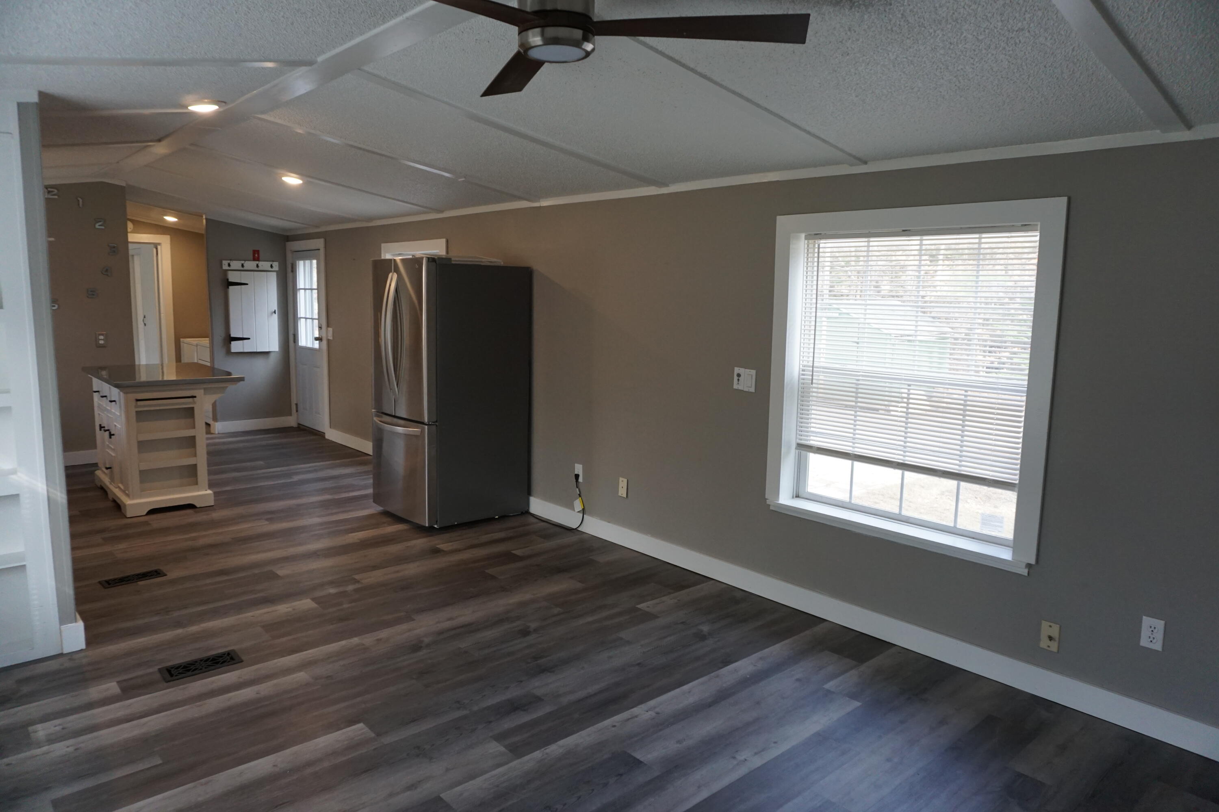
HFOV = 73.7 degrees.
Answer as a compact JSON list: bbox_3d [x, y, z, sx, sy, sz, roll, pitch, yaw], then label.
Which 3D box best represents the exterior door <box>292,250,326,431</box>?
[{"bbox_3d":[-3.215,-0.690,8.713,0.045,1.939,0.768,-6,11,-41],"label":"exterior door"}]

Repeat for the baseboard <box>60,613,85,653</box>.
[{"bbox_3d":[-2.342,0.989,3.535,0.084,0.117,0.136,-6,11,-41],"label":"baseboard"}]

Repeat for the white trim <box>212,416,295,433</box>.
[{"bbox_3d":[-3.906,0.206,8.934,0.844,0.117,0.017,-6,11,-41],"label":"white trim"}]

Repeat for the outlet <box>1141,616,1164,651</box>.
[{"bbox_3d":[1.973,0.828,2.951,0.010,0.116,0.070,-6,11,-41],"label":"outlet"}]

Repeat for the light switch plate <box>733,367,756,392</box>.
[{"bbox_3d":[0.710,-0.138,4.262,0.012,0.117,0.140,-6,11,-41],"label":"light switch plate"}]

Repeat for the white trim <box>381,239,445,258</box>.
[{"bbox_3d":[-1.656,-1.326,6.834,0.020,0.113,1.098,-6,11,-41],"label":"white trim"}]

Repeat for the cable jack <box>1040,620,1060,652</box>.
[{"bbox_3d":[1.745,0.914,3.219,0.010,0.116,0.070,-6,11,-41],"label":"cable jack"}]

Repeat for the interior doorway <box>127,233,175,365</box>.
[{"bbox_3d":[-5.509,-0.903,9.372,0.889,2.130,0.131,-6,11,-41],"label":"interior doorway"}]

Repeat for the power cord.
[{"bbox_3d":[-0.396,0.615,5.545,0.085,0.381,0.638,-6,11,-41],"label":"power cord"}]

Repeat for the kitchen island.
[{"bbox_3d":[-3.348,0.204,6.096,0.819,0.926,1.246,-6,11,-41],"label":"kitchen island"}]

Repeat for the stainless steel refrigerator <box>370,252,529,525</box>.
[{"bbox_3d":[-1.147,-0.120,5.689,0.874,1.768,0.771,-6,11,-41],"label":"stainless steel refrigerator"}]

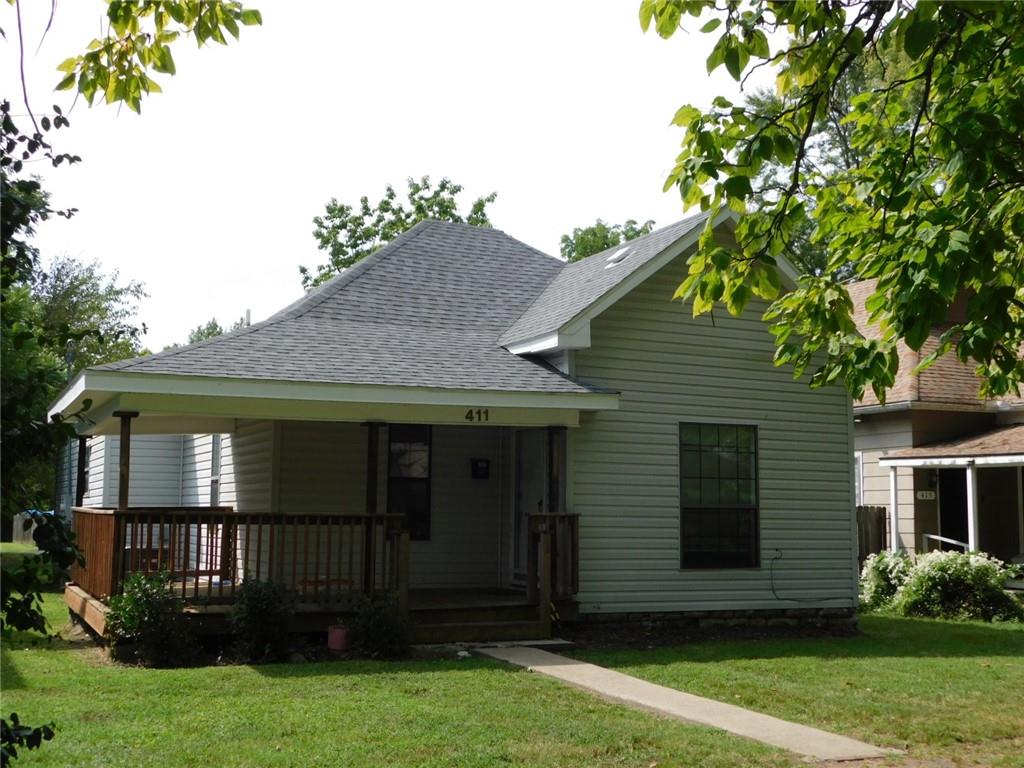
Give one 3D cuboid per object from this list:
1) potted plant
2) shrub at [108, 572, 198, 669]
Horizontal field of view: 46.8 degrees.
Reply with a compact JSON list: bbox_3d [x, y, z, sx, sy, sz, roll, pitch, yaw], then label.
[{"bbox_3d":[-1.763,2.565,12.021,0.240,0.325,0.240,3,-7,-25],"label":"potted plant"},{"bbox_3d":[-3.408,2.232,11.216,0.850,0.880,0.800,3,-7,-25],"label":"shrub"}]

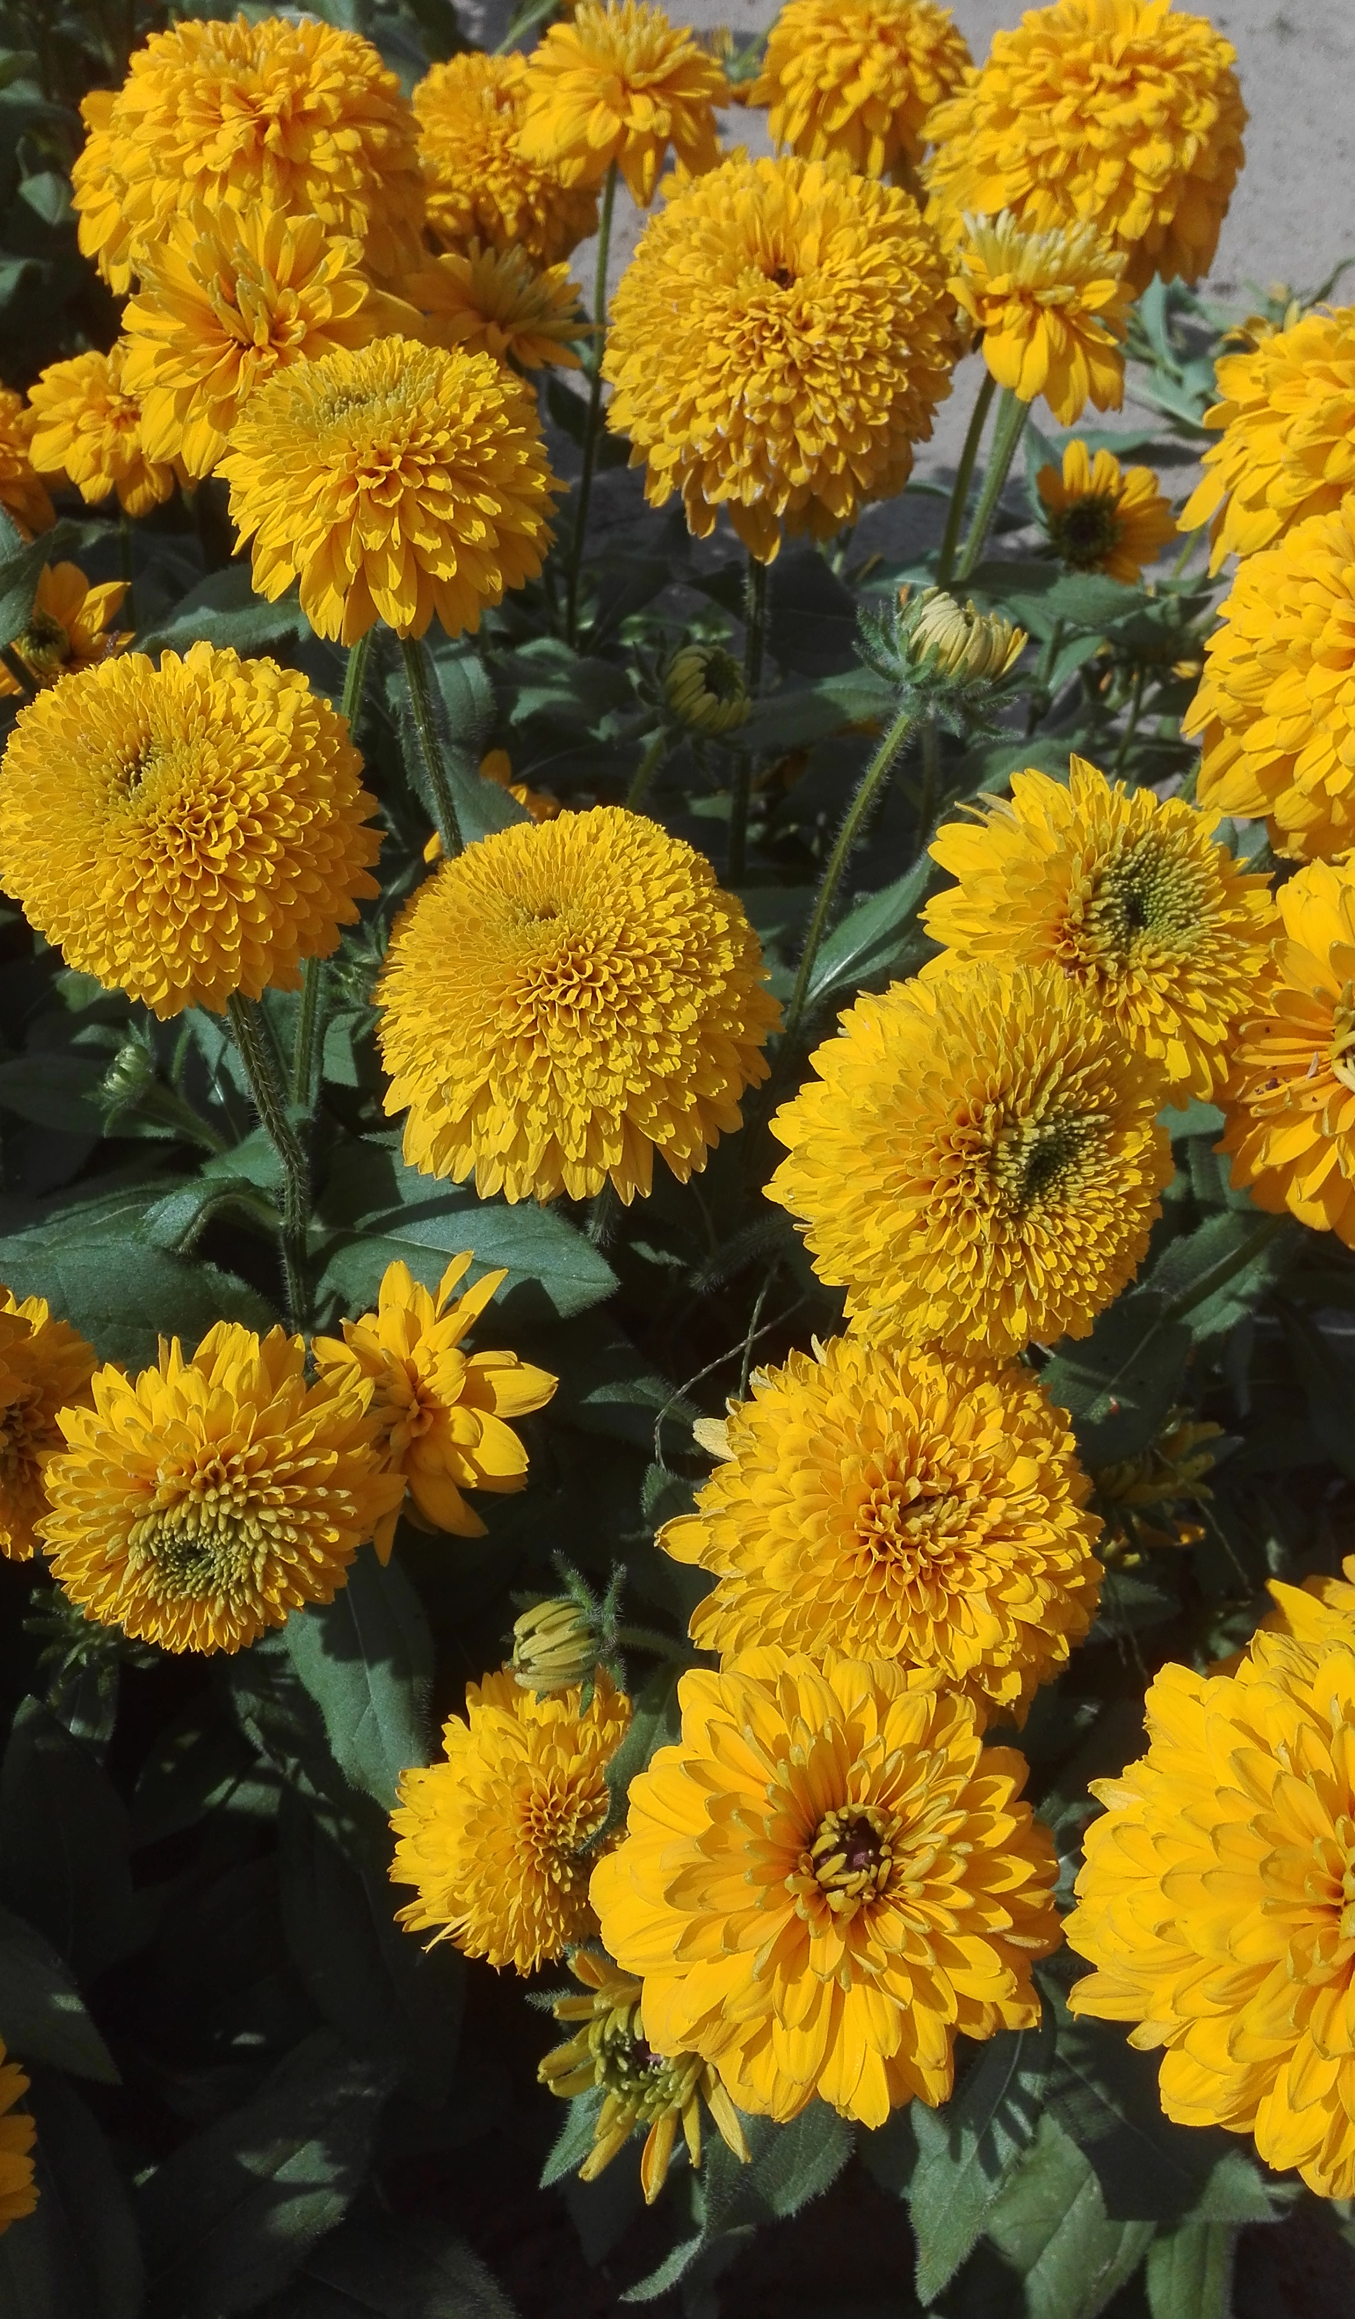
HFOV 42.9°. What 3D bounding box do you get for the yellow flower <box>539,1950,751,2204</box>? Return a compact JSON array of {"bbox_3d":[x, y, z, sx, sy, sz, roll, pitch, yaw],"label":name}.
[{"bbox_3d":[-0.006,0.203,0.385,0.052,0.034,0.054,0,49,-8],"label":"yellow flower"}]

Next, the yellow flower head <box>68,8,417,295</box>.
[{"bbox_3d":[-0.120,-0.281,0.485,0.093,0.066,0.082,0,61,0],"label":"yellow flower head"}]

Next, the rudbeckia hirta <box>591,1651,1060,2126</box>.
[{"bbox_3d":[0.030,0.145,0.351,0.092,0.039,0.092,0,62,-2],"label":"rudbeckia hirta"}]

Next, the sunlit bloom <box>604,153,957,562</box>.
[{"bbox_3d":[0.024,-0.184,0.398,0.088,0.063,0.088,0,76,0],"label":"sunlit bloom"}]

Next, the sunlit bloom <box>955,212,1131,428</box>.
[{"bbox_3d":[0.082,-0.189,0.389,0.046,0.035,0.046,0,49,-8],"label":"sunlit bloom"}]

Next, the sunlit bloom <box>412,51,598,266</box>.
[{"bbox_3d":[-0.052,-0.313,0.540,0.062,0.050,0.064,0,76,0],"label":"sunlit bloom"}]

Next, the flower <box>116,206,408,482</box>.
[{"bbox_3d":[-0.112,-0.220,0.465,0.073,0.044,0.073,0,76,-3],"label":"flower"}]

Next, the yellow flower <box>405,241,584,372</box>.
[{"bbox_3d":[-0.057,-0.264,0.534,0.058,0.029,0.058,0,49,-8],"label":"yellow flower"}]

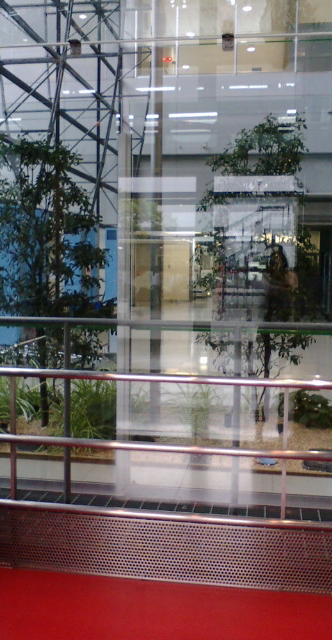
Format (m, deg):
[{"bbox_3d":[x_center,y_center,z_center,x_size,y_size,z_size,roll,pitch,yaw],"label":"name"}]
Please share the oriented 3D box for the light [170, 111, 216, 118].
[{"bbox_3d":[0.634,-4.822,15.200,1.150,0.080,0.200,1,4,9],"label":"light"}]

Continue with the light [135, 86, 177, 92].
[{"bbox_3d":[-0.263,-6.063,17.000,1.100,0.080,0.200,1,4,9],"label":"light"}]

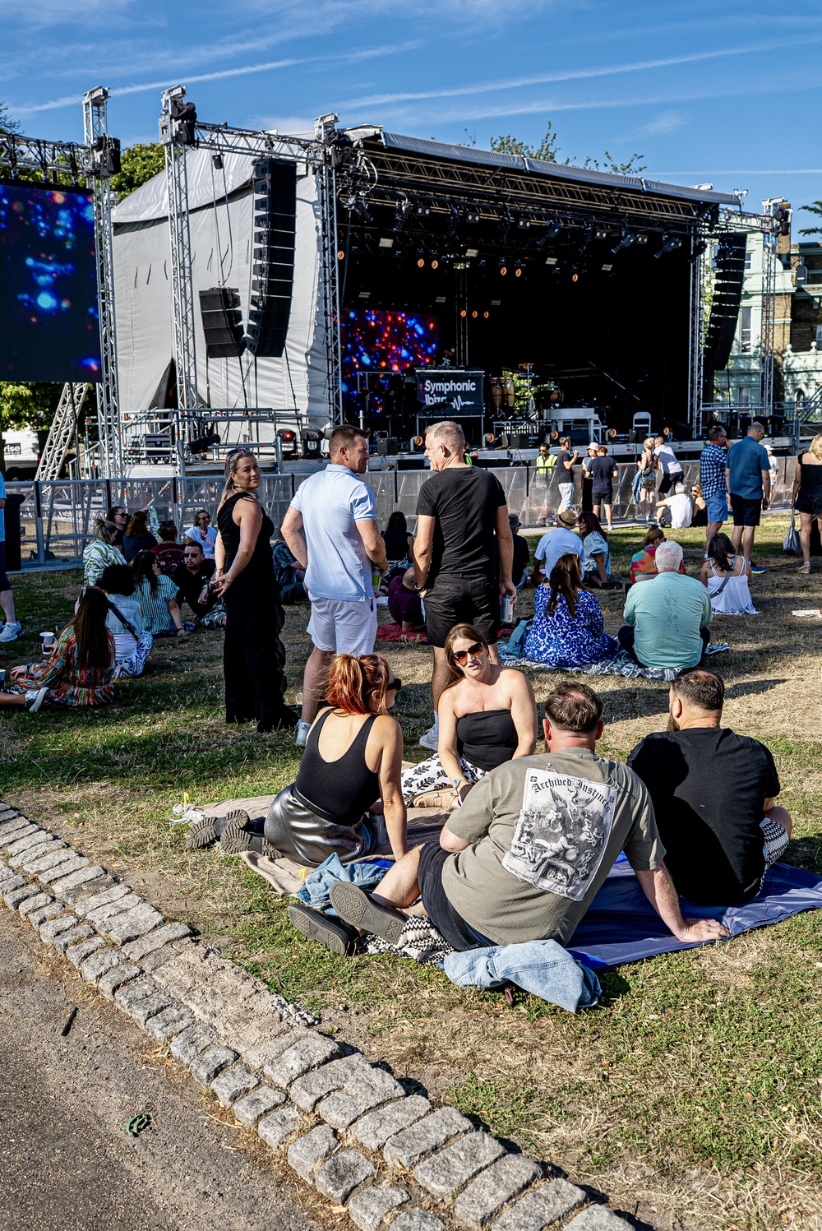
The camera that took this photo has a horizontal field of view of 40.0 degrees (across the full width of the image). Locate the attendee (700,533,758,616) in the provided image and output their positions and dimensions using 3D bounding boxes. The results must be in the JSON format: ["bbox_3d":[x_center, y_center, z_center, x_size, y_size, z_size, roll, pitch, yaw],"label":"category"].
[{"bbox_3d":[3.073,-0.406,10.900,0.540,0.800,0.720,0,8,3],"label":"attendee"}]

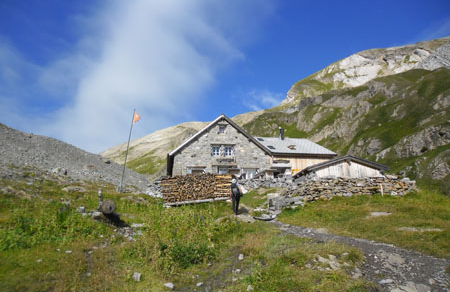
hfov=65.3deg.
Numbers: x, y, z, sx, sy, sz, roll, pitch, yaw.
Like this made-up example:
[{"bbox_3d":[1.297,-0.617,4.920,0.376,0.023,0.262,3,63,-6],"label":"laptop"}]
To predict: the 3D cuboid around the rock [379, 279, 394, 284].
[{"bbox_3d":[2.506,2.106,5.450,0.240,0.075,0.150,0,-20,0],"label":"rock"}]

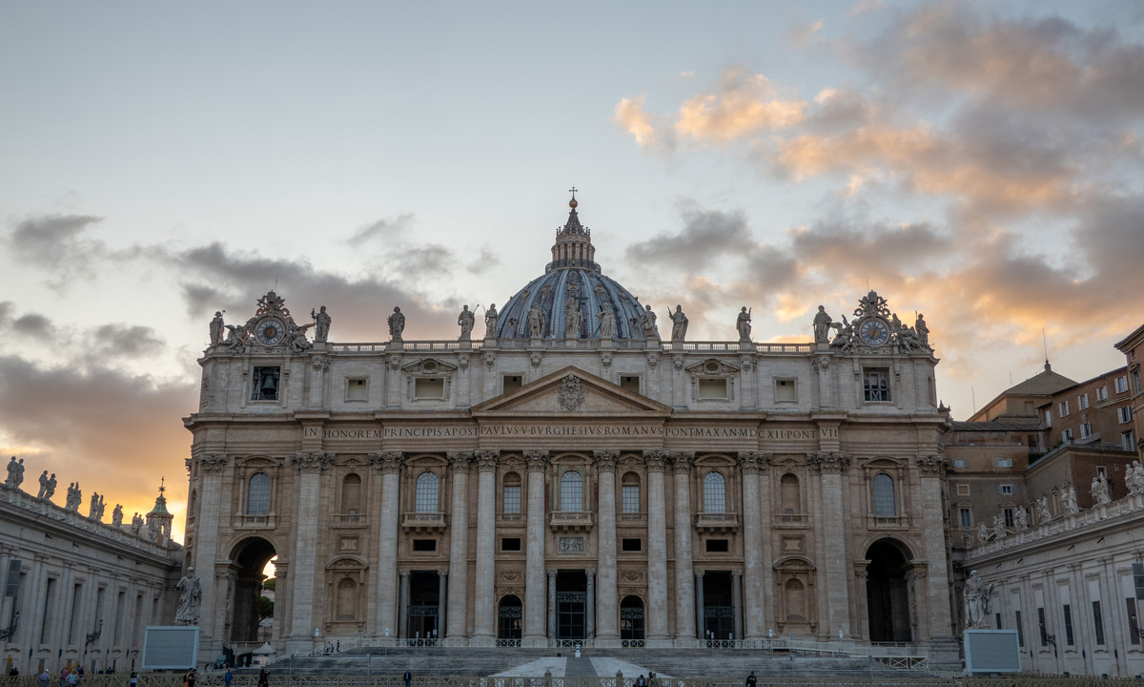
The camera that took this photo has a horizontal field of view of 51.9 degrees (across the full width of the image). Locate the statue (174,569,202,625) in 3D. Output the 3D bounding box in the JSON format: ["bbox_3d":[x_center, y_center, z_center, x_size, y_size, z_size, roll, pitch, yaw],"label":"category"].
[{"bbox_3d":[-38.270,25.190,117.200,2.500,5.550,1.900,1,-16,-4],"label":"statue"}]

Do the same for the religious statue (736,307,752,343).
[{"bbox_3d":[27.020,-3.040,184.590,2.200,5.600,1.700,0,-16,1],"label":"religious statue"}]

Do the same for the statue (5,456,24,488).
[{"bbox_3d":[-54.600,12.510,114.700,1.100,2.900,1.350,-11,-19,35],"label":"statue"}]

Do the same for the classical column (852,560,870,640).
[{"bbox_3d":[43.440,38.399,175.927,1.850,11.711,1.000,0,-14,0],"label":"classical column"}]

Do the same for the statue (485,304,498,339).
[{"bbox_3d":[-12.640,-3.600,184.410,1.900,5.350,1.600,0,-16,1],"label":"statue"}]

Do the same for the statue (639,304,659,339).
[{"bbox_3d":[12.230,-3.480,183.940,2.400,5.300,1.700,0,-16,1],"label":"statue"}]

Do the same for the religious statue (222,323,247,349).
[{"bbox_3d":[-54.270,-1.040,188.790,3.670,4.370,2.200,1,-15,-6],"label":"religious statue"}]

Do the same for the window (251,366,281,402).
[{"bbox_3d":[-49.080,6.560,188.810,4.410,5.570,0.900,0,-15,0],"label":"window"}]

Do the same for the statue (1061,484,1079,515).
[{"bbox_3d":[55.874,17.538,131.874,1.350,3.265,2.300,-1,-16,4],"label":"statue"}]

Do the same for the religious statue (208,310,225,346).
[{"bbox_3d":[-57.820,-2.500,191.770,2.490,5.660,2.000,0,-15,0],"label":"religious statue"}]

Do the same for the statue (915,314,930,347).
[{"bbox_3d":[55.190,-1.920,184.830,2.000,5.500,1.700,0,-16,1],"label":"statue"}]

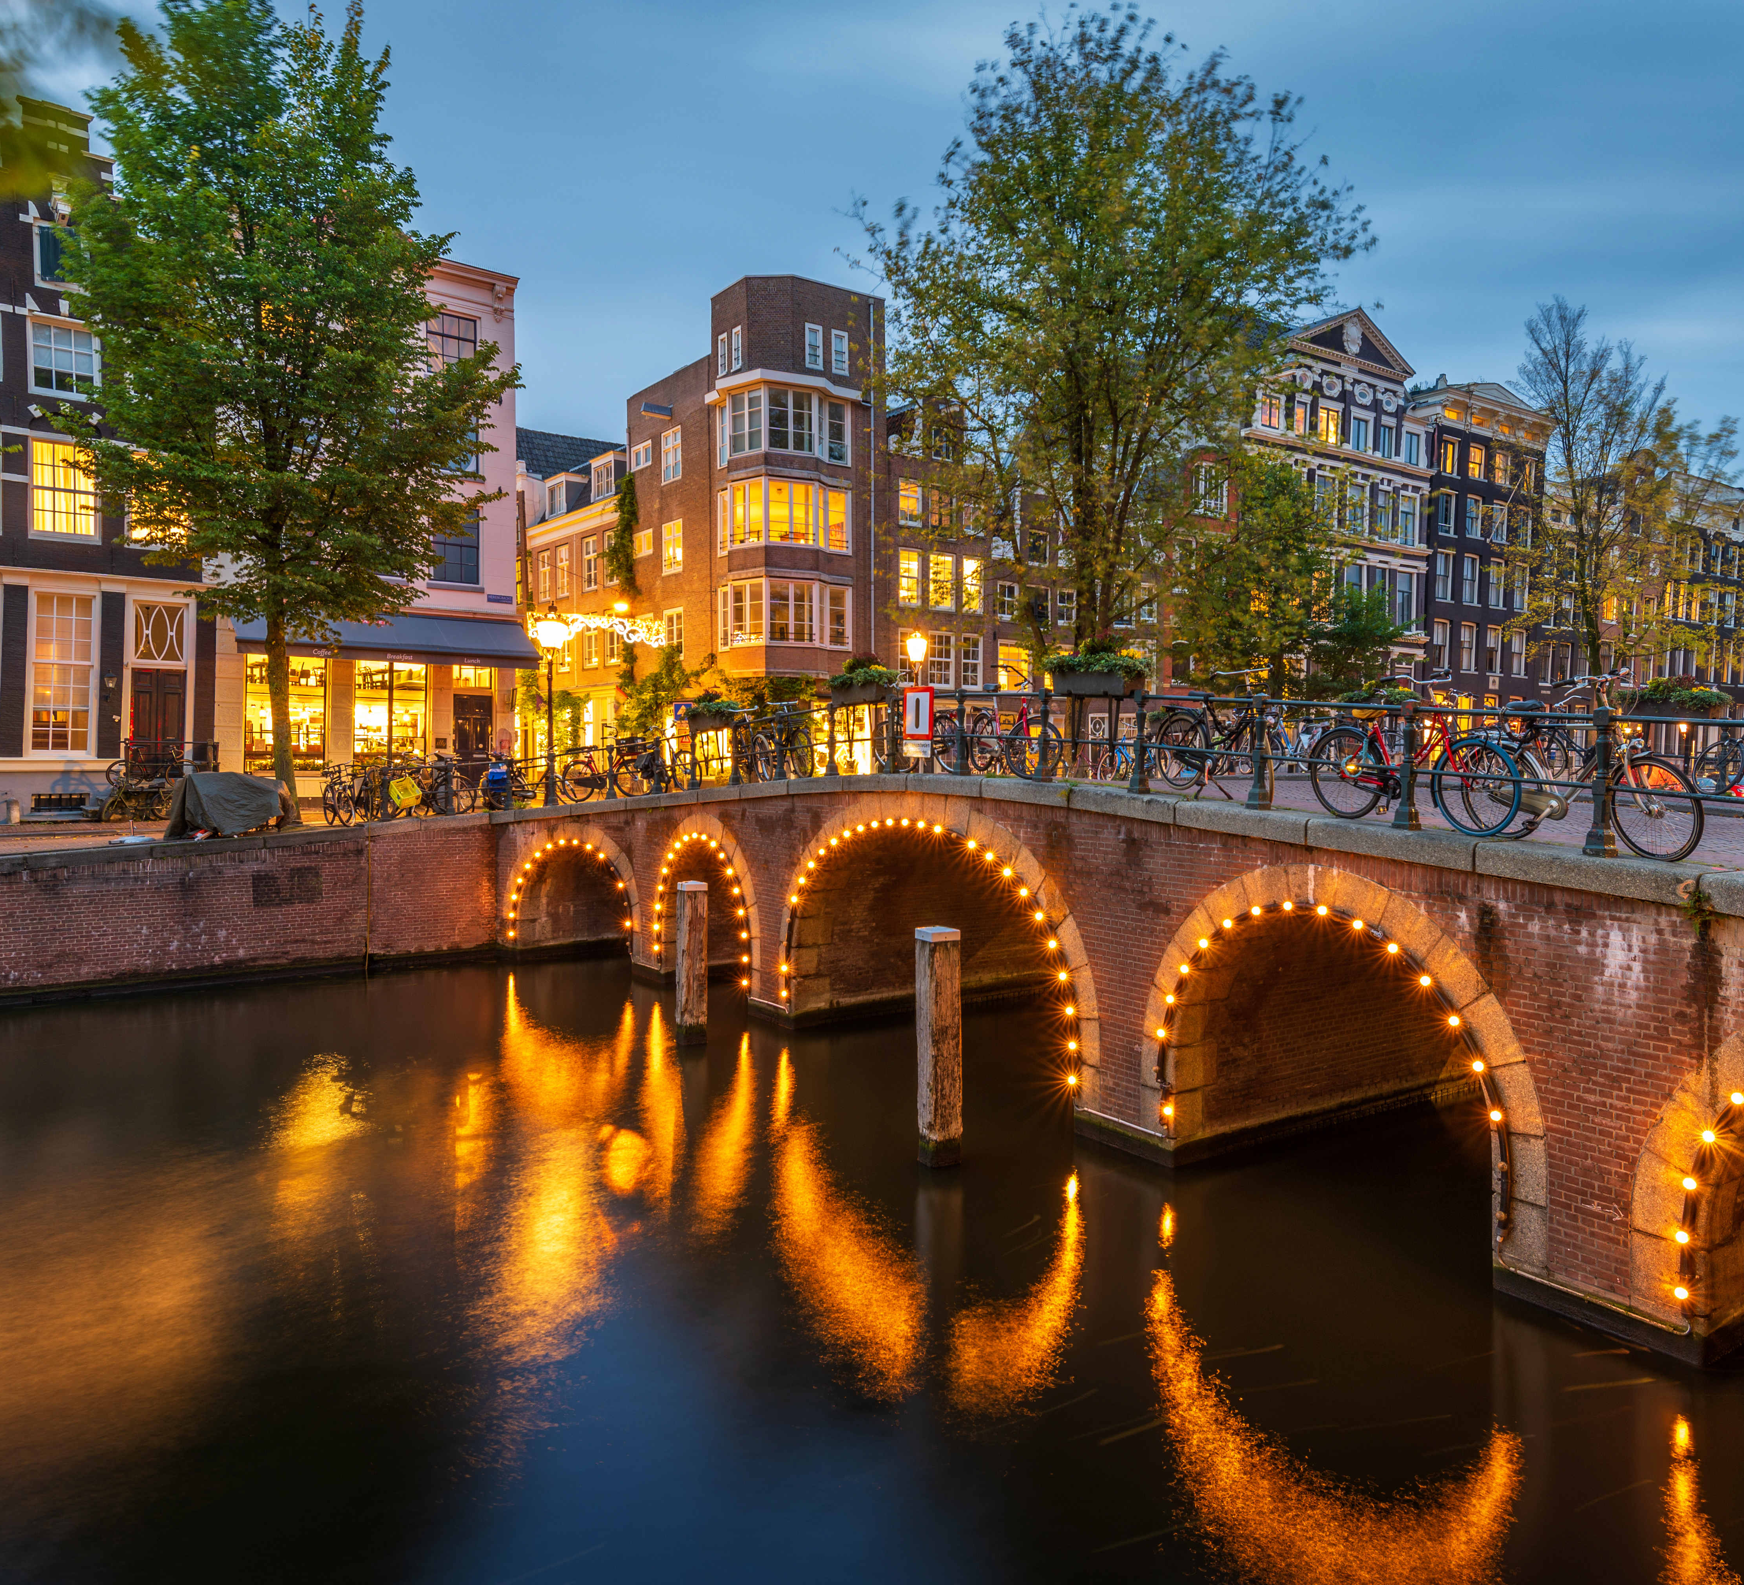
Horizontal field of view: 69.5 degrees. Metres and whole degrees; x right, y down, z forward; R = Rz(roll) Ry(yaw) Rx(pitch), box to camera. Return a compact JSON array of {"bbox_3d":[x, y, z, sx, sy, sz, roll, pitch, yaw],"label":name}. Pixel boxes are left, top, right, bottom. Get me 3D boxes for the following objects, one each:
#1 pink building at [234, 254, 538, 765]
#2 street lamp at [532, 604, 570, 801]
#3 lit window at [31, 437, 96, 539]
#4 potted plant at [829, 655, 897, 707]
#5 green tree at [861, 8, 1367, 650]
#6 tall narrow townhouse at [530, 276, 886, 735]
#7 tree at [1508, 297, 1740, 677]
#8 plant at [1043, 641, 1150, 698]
[{"bbox_3d":[-15.475,-6.775,35.251,7.305,14.045,10.000,-1,2,-39],"label":"pink building"},{"bbox_3d":[-6.078,-1.664,23.831,0.600,3.788,0.600,0,1,0],"label":"street lamp"},{"bbox_3d":[-17.495,-6.581,27.183,1.280,2.225,0.180,-1,2,-39],"label":"lit window"},{"bbox_3d":[-0.122,-1.467,16.508,0.420,0.660,1.120,-1,2,-33],"label":"potted plant"},{"bbox_3d":[6.721,-10.457,34.535,13.300,21.663,12.300,0,1,11],"label":"green tree"},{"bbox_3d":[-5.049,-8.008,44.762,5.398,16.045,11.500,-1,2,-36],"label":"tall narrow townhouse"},{"bbox_3d":[29.404,-9.444,48.994,8.300,19.450,8.200,1,2,31],"label":"tree"},{"bbox_3d":[2.296,-1.266,12.812,0.420,0.560,1.120,-1,2,-33],"label":"plant"}]

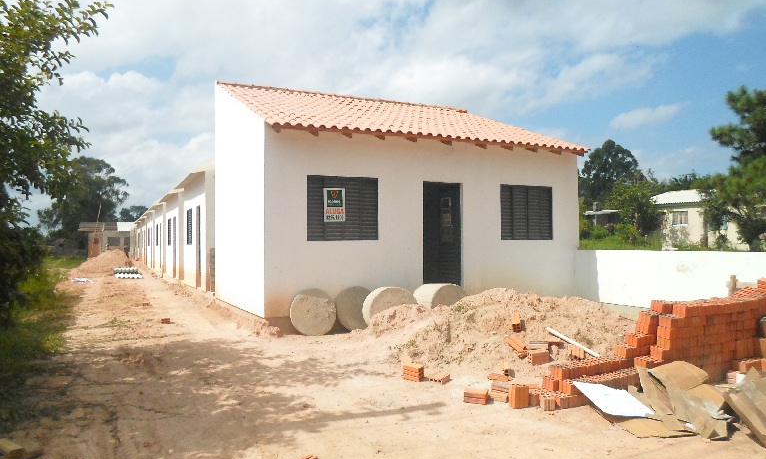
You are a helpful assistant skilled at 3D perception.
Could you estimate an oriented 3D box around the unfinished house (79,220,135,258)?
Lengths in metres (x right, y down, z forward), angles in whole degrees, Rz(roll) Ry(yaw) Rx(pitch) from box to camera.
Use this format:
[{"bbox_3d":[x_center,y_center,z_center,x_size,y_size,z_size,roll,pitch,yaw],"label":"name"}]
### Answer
[{"bbox_3d":[-25.999,1.047,52.660,5.200,3.600,4.600,0,-2,-27],"label":"unfinished house"}]

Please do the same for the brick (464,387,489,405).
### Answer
[{"bbox_3d":[0.820,1.470,4.857,0.190,0.090,0.140,-1,-2,18],"label":"brick"}]

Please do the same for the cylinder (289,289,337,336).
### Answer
[{"bbox_3d":[-1.028,1.170,7.994,0.640,0.640,0.500,0,-2,-13],"label":"cylinder"}]

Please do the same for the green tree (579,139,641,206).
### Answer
[{"bbox_3d":[25.376,-4.817,62.000,6.900,10.755,6.900,-1,-2,22],"label":"green tree"}]

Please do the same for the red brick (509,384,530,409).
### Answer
[{"bbox_3d":[1.214,1.481,4.916,0.140,0.190,0.090,0,-2,-17],"label":"red brick"}]

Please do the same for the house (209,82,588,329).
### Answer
[{"bbox_3d":[0.252,-0.874,11.082,6.250,4.720,4.270,0,-2,-27],"label":"house"}]

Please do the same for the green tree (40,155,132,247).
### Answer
[{"bbox_3d":[-36.802,-2.888,68.000,10.500,12.165,10.500,0,-2,-28],"label":"green tree"}]

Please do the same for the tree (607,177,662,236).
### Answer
[{"bbox_3d":[13.634,-1.084,30.000,2.900,3.361,2.900,-1,-2,24],"label":"tree"}]

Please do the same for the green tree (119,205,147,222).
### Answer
[{"bbox_3d":[-41.312,0.000,92.000,6.000,8.312,6.000,0,-2,-24],"label":"green tree"}]

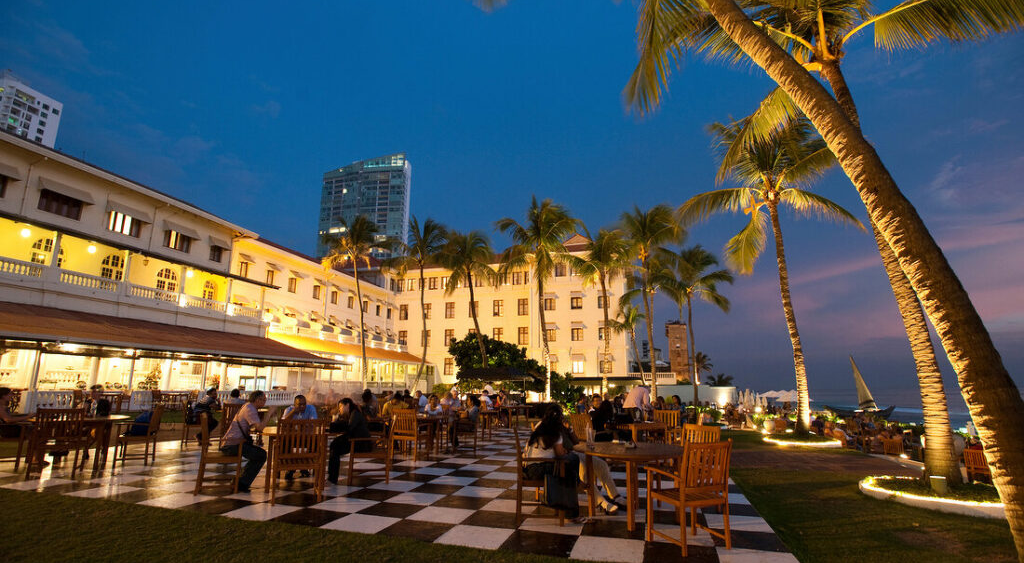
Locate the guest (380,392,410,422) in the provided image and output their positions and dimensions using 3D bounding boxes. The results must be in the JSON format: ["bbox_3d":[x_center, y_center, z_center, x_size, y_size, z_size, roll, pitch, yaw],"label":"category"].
[{"bbox_3d":[-2.324,2.891,9.886,0.540,1.220,0.750,-5,-14,26],"label":"guest"}]

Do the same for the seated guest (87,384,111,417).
[{"bbox_3d":[-7.616,2.548,8.786,0.520,1.270,0.750,7,-14,-29],"label":"seated guest"}]

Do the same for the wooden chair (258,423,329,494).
[{"bbox_3d":[-2.545,2.132,5.778,0.560,0.920,0.600,7,-14,-27],"label":"wooden chair"}]

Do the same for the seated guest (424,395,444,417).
[{"bbox_3d":[-1.773,3.174,10.983,0.500,1.200,0.750,-1,-13,9],"label":"seated guest"}]

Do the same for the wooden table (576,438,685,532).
[{"bbox_3d":[1.298,2.152,5.121,1.290,0.740,1.290,1,-12,0],"label":"wooden table"}]

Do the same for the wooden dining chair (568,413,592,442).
[{"bbox_3d":[1.325,2.659,7.918,0.570,0.930,0.560,10,-15,-36],"label":"wooden dining chair"}]

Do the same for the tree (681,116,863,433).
[{"bbox_3d":[7.750,-0.400,14.000,5.300,9.100,5.000,1,-12,0],"label":"tree"}]

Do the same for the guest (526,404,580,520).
[{"bbox_3d":[0.460,1.913,5.109,0.720,1.190,0.500,0,-13,6],"label":"guest"}]

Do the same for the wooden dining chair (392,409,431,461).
[{"bbox_3d":[-1.915,2.890,9.166,0.560,0.930,0.570,-4,-13,20],"label":"wooden dining chair"}]

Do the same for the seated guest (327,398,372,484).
[{"bbox_3d":[-2.300,2.256,6.907,0.740,1.180,0.480,6,-13,-23],"label":"seated guest"}]

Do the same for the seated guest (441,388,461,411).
[{"bbox_3d":[-1.344,3.074,10.788,0.520,1.280,0.800,7,-14,-26],"label":"seated guest"}]

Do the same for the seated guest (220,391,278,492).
[{"bbox_3d":[-3.351,2.082,6.344,0.800,1.230,0.520,5,-13,-19],"label":"seated guest"}]

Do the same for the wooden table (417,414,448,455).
[{"bbox_3d":[-1.730,3.228,10.233,0.850,0.727,0.850,-3,-13,17],"label":"wooden table"}]

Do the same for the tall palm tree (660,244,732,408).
[{"bbox_3d":[14.399,3.526,38.385,5.300,12.380,5.300,0,-12,0],"label":"tall palm tree"}]

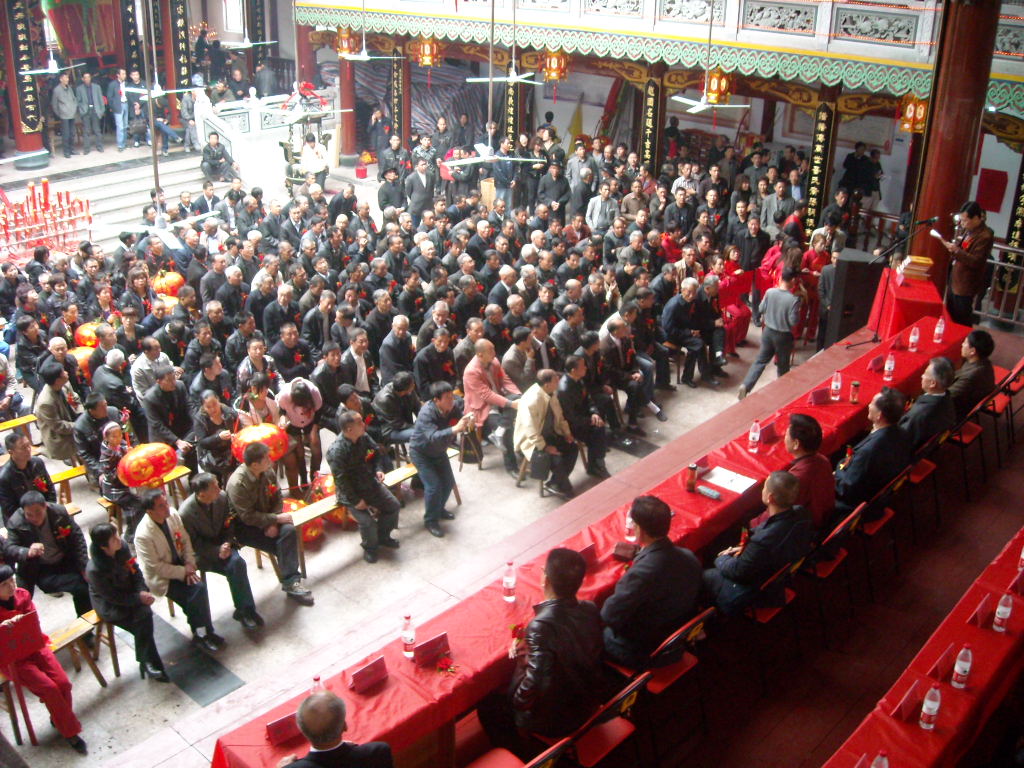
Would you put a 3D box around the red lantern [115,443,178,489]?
[{"bbox_3d":[-3.156,0.707,8.982,0.530,0.370,0.530,21,31,38],"label":"red lantern"}]

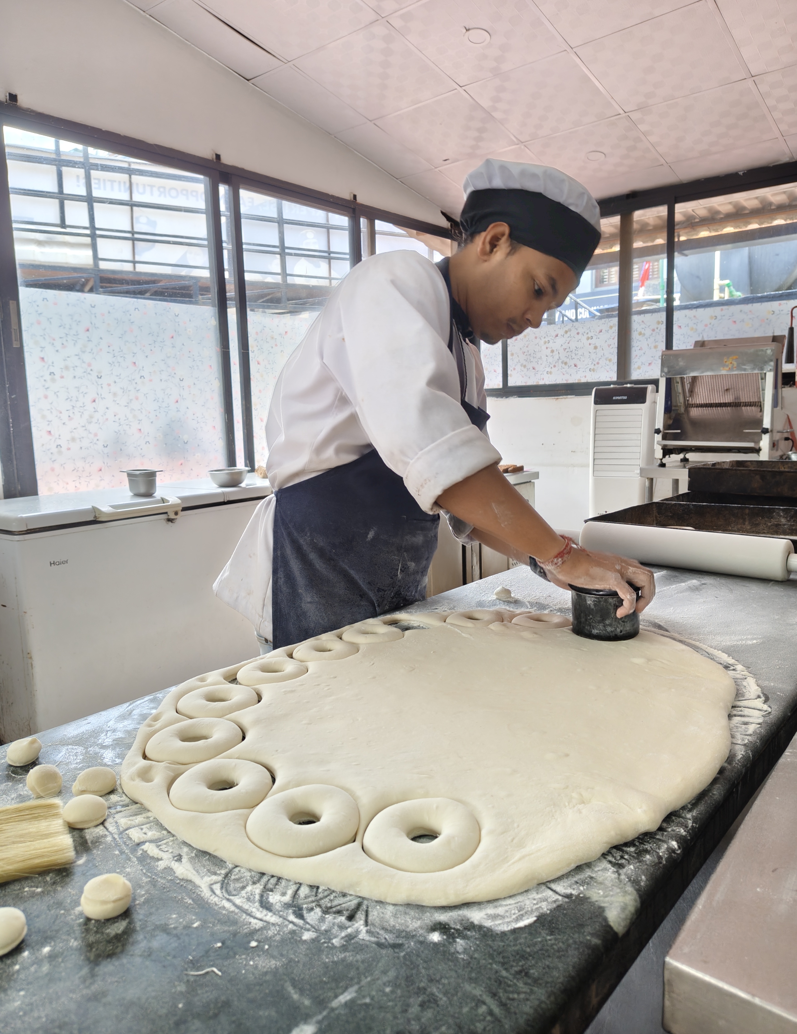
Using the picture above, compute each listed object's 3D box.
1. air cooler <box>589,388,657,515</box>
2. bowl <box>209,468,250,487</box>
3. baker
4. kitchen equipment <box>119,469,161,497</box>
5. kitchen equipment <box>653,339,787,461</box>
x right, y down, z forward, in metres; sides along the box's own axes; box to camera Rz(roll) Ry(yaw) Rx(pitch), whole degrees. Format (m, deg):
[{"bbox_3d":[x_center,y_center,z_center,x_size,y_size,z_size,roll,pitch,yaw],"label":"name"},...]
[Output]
[{"bbox_3d":[1.386,-0.179,4.478,0.350,1.215,0.300,3,9,30],"label":"air cooler"},{"bbox_3d":[-0.686,-0.159,2.973,0.167,0.067,0.167,-2,8,0],"label":"bowl"},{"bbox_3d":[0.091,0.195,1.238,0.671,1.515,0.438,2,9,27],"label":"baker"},{"bbox_3d":[-0.955,-0.124,2.733,0.111,0.090,0.111,5,10,40],"label":"kitchen equipment"},{"bbox_3d":[1.744,-0.605,3.883,0.580,0.650,0.550,5,10,40],"label":"kitchen equipment"}]

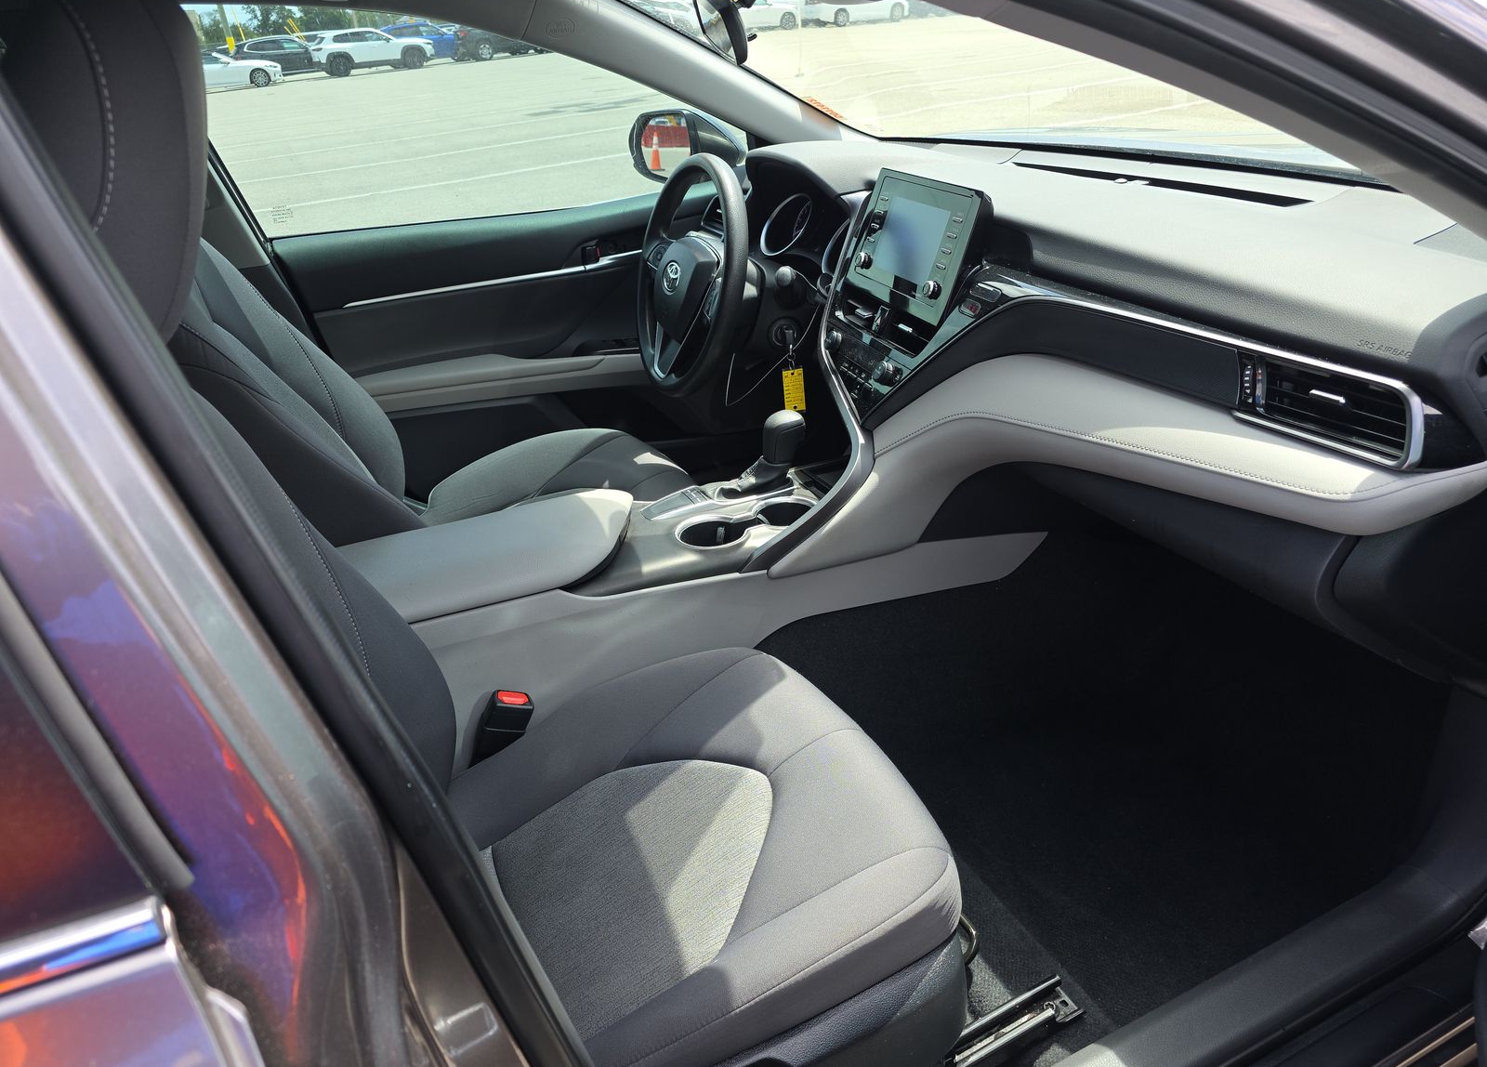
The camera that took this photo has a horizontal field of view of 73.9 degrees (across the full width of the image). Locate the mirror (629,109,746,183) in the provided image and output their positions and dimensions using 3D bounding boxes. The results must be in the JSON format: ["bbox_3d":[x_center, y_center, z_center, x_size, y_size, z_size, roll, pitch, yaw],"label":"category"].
[{"bbox_3d":[-0.102,-0.795,2.034,0.160,0.155,0.240,-19,31,-25],"label":"mirror"}]

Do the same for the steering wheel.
[{"bbox_3d":[-0.088,-0.404,1.558,0.090,0.375,0.375,6,21,-27],"label":"steering wheel"}]

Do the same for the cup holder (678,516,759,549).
[{"bbox_3d":[-0.037,0.028,1.349,0.100,0.070,0.095,-16,31,-19],"label":"cup holder"}]

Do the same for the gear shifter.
[{"bbox_3d":[0.021,-0.108,1.342,0.135,0.122,0.070,-15,30,-18],"label":"gear shifter"}]

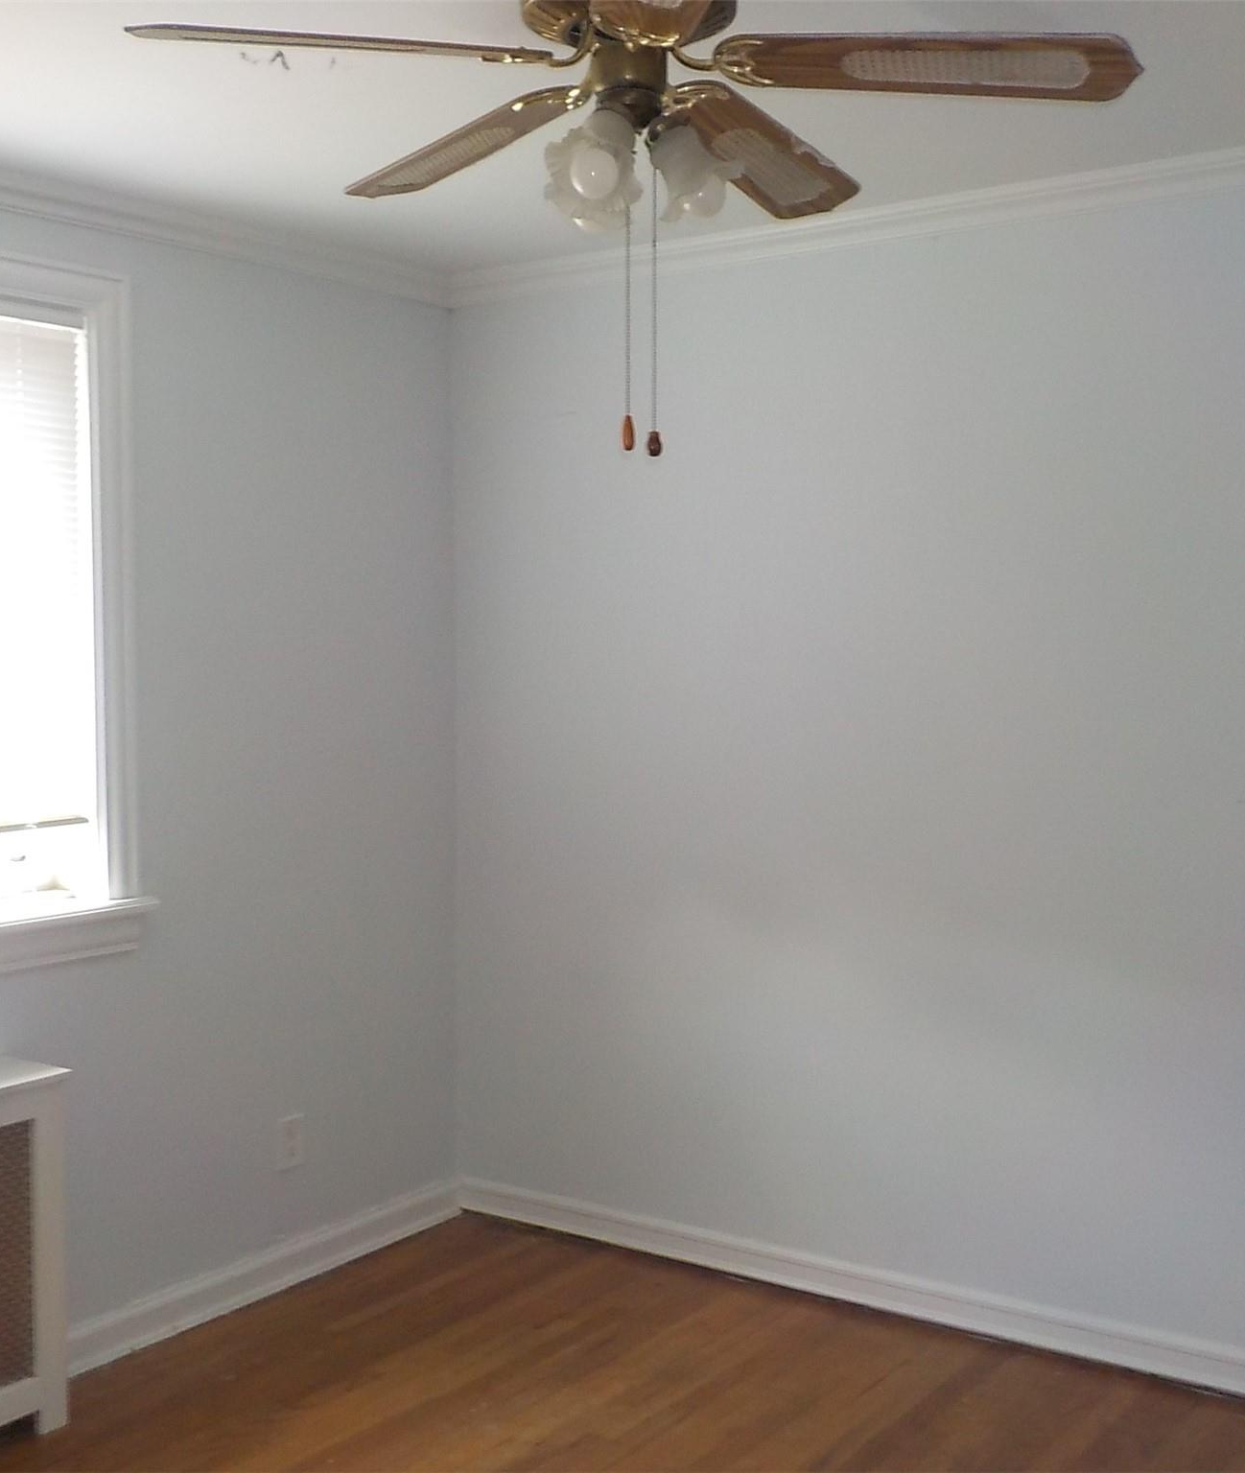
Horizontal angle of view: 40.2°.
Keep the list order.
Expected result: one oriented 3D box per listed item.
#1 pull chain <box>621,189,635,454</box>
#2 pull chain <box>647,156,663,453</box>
[{"bbox_3d":[0.007,-0.501,2.022,0.016,0.324,0.016,0,3,0],"label":"pull chain"},{"bbox_3d":[0.038,-0.508,2.021,0.017,0.351,0.017,0,3,0],"label":"pull chain"}]

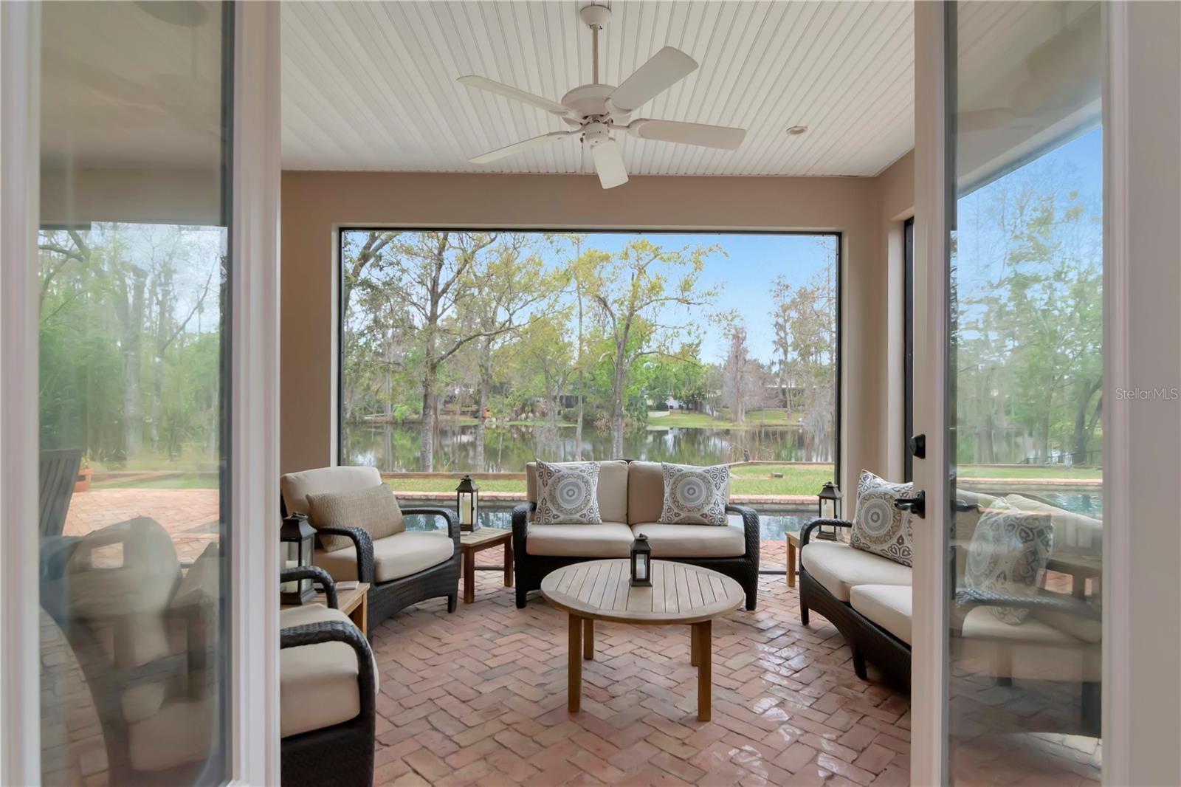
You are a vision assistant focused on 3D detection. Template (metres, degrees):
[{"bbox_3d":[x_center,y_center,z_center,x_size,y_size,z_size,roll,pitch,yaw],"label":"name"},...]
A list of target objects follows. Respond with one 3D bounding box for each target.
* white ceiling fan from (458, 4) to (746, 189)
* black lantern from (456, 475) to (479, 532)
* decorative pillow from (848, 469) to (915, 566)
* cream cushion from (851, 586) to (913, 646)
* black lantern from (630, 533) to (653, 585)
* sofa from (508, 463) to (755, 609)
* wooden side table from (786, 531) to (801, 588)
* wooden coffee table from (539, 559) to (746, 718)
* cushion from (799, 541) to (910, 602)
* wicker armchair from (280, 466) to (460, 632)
[{"bbox_3d":[0.018,-1.350,2.545,1.300,0.560,1.300,0,-1,-2],"label":"white ceiling fan"},{"bbox_3d":[-0.865,0.773,4.190,0.130,0.390,0.130,0,-1,30],"label":"black lantern"},{"bbox_3d":[1.590,0.675,3.250,0.140,0.450,0.450,13,-3,-20],"label":"decorative pillow"},{"bbox_3d":[1.550,0.935,2.470,0.620,0.140,0.670,0,-1,-4],"label":"cream cushion"},{"bbox_3d":[0.237,0.766,2.750,0.105,0.238,0.105,0,-1,-2],"label":"black lantern"},{"bbox_3d":[0.292,0.933,4.080,1.560,0.880,0.840,0,-1,0],"label":"sofa"},{"bbox_3d":[1.620,1.184,3.990,0.460,0.400,0.460,0,-1,0],"label":"wooden side table"},{"bbox_3d":[0.234,1.113,2.735,0.920,0.460,0.920,0,-1,-3],"label":"wooden coffee table"},{"bbox_3d":[1.550,0.950,3.145,0.620,0.140,0.670,0,-1,-4],"label":"cushion"},{"bbox_3d":[-1.370,0.904,3.550,0.860,0.880,0.800,0,-1,29],"label":"wicker armchair"}]

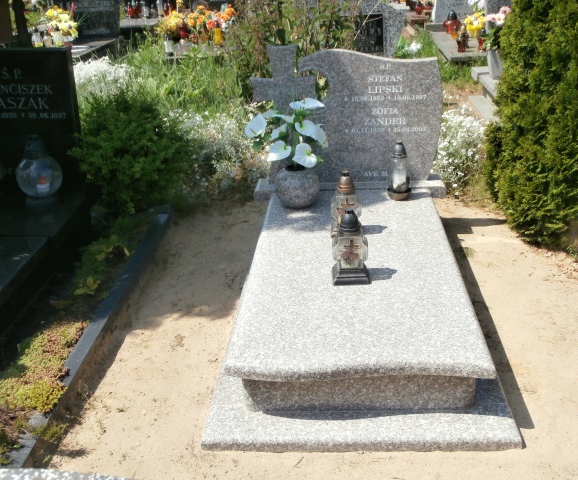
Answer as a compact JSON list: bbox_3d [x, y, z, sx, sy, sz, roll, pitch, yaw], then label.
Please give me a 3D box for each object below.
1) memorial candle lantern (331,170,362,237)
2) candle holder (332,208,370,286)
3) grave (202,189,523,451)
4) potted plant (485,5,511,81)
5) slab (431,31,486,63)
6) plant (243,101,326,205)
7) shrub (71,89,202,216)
[{"bbox_3d":[0.258,-0.169,3.132,0.138,0.292,0.130,-1,22,5],"label":"memorial candle lantern"},{"bbox_3d":[0.241,0.016,2.706,0.142,0.285,0.132,-1,22,5],"label":"candle holder"},{"bbox_3d":[0.271,0.205,2.962,1.000,0.284,1.734,-1,22,5],"label":"grave"},{"bbox_3d":[1.952,-1.830,6.539,0.260,0.655,0.250,-1,22,5],"label":"potted plant"},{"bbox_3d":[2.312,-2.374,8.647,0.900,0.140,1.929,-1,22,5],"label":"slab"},{"bbox_3d":[0.006,-0.435,3.479,0.410,0.540,0.360,-1,22,5],"label":"plant"},{"bbox_3d":[-1.006,-0.619,4.569,0.810,0.726,0.740,-1,22,5],"label":"shrub"}]

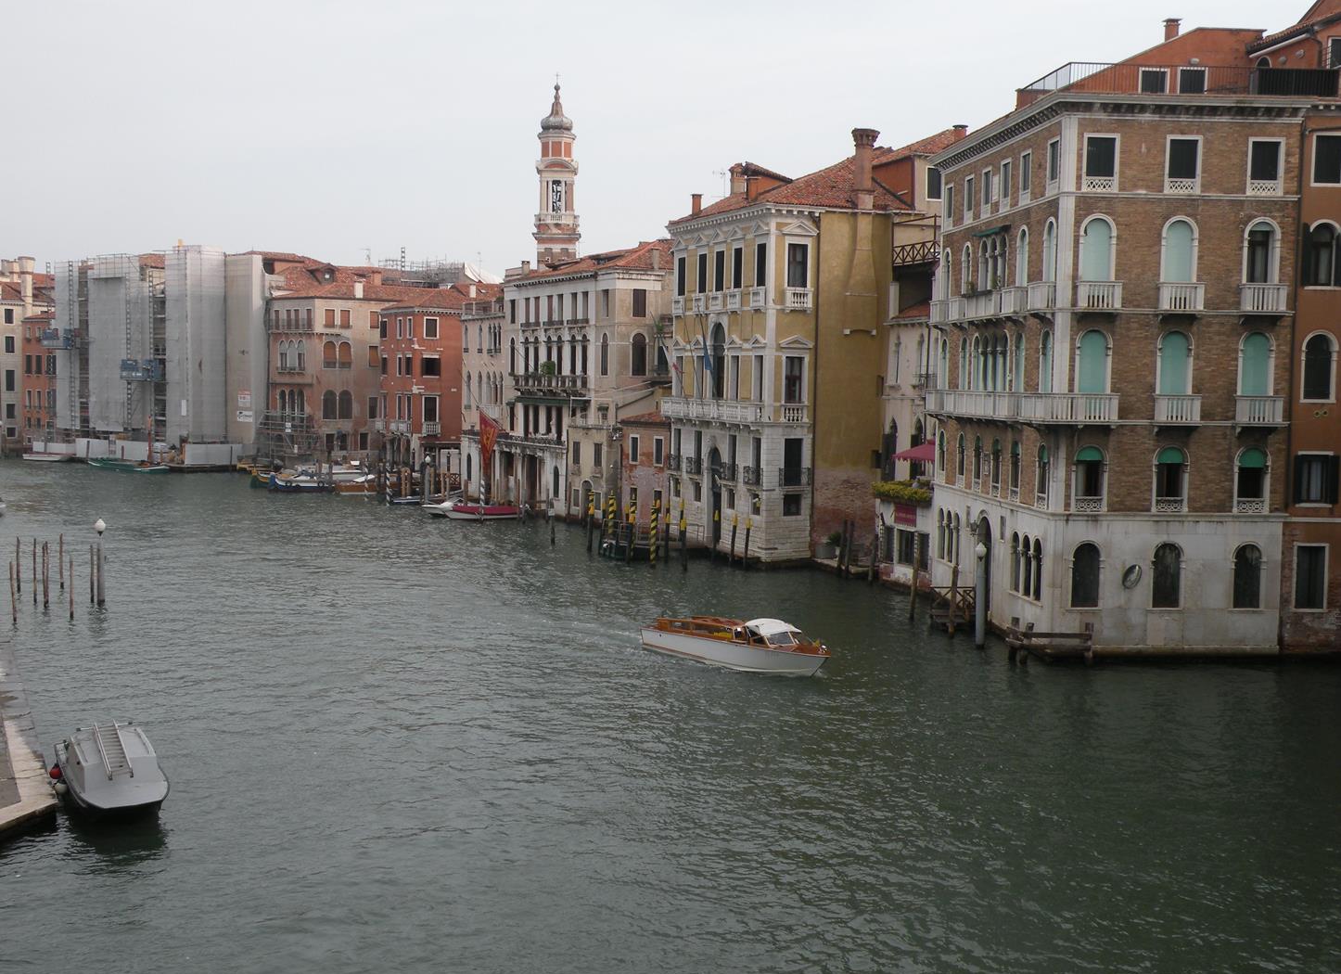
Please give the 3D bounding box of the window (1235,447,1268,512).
[{"bbox_3d":[22.527,-0.306,63.031,1.336,2.518,0.300,1,4,-4],"label":"window"}]

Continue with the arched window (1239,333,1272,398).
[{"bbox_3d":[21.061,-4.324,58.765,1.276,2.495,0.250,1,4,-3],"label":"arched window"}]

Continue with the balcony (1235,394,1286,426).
[{"bbox_3d":[21.894,-2.859,60.394,1.598,1.133,0.550,1,4,-6],"label":"balcony"}]

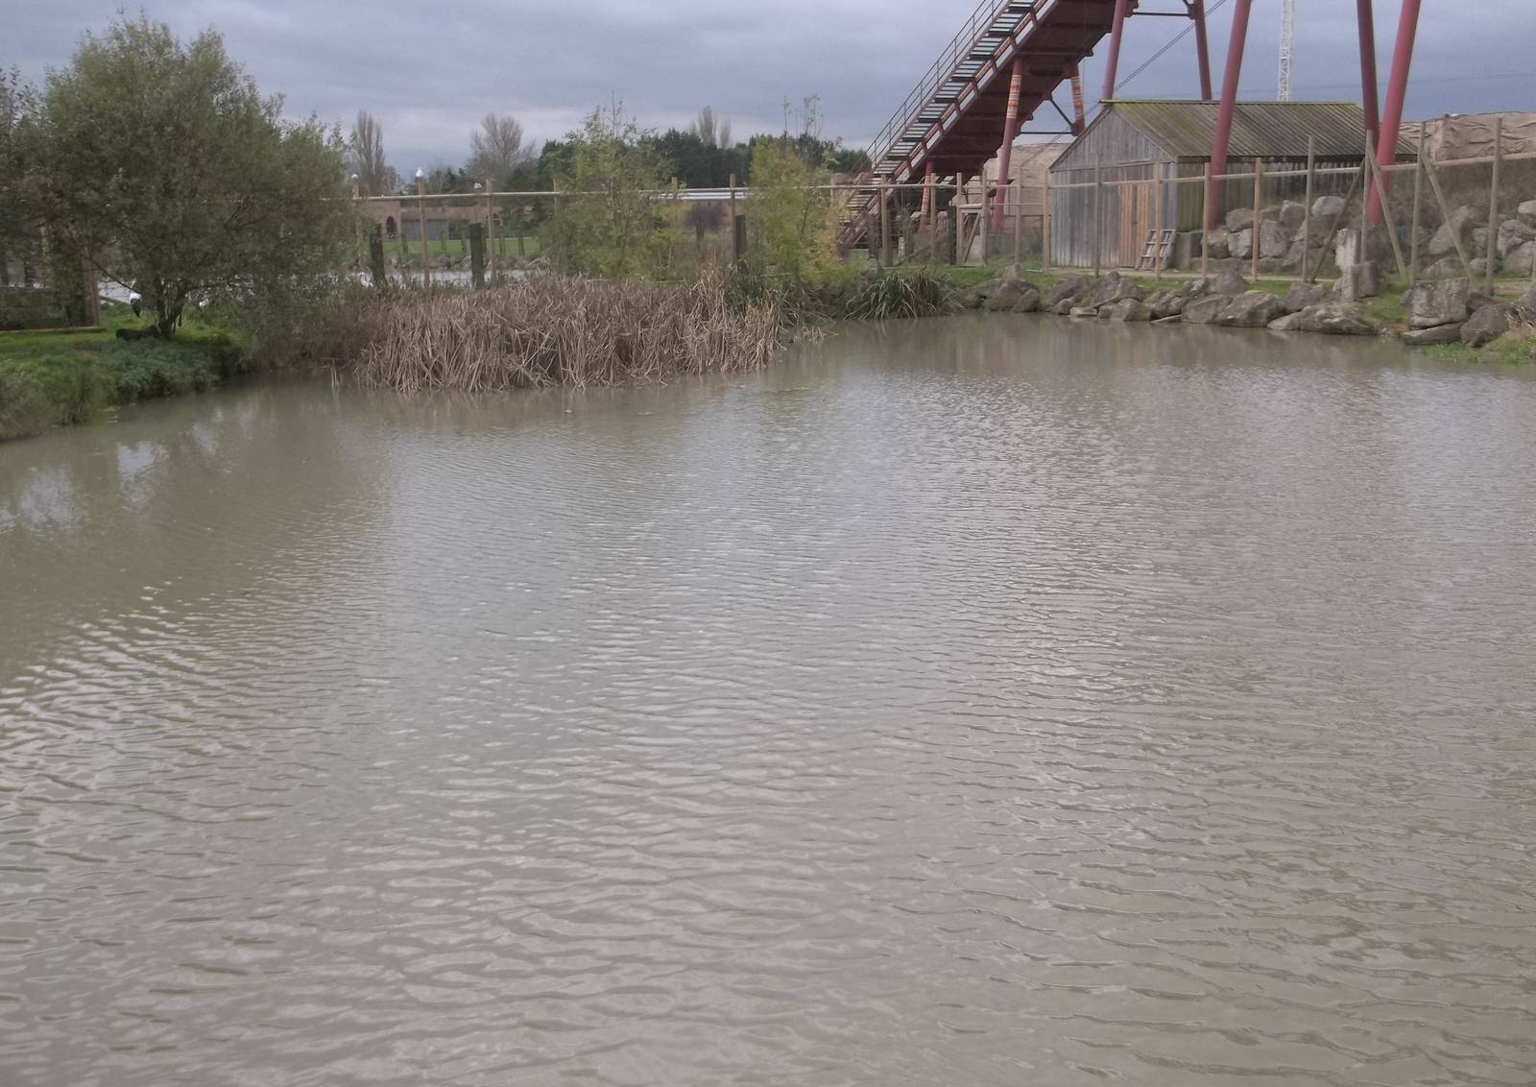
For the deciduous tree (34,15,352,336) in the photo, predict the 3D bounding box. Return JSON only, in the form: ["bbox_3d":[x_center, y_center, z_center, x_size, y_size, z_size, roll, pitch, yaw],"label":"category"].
[{"bbox_3d":[-10.010,-6.395,25.500,5.200,5.400,4.900,-7,14,-20],"label":"deciduous tree"}]

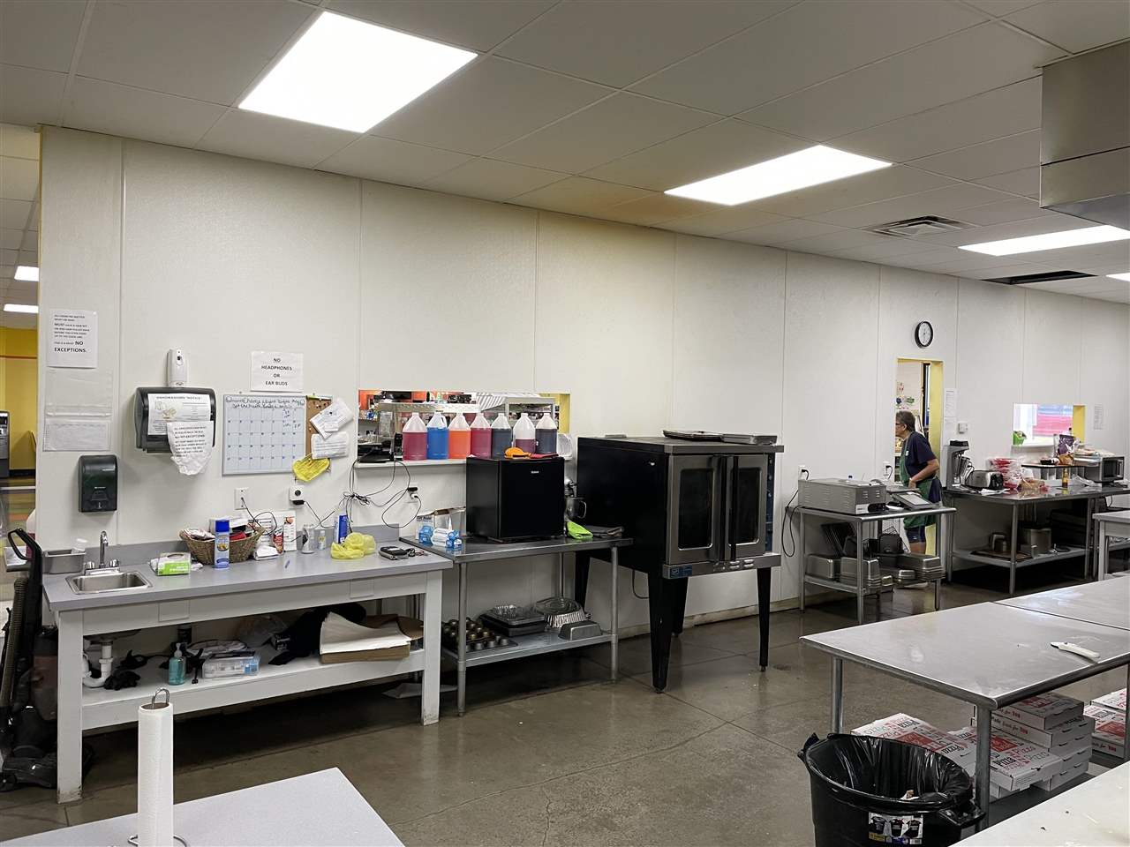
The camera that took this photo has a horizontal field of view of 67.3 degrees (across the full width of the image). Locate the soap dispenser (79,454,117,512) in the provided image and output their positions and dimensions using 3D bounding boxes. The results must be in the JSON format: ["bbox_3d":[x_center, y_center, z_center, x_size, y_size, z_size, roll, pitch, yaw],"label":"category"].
[{"bbox_3d":[-2.270,0.288,4.121,0.157,0.280,0.125,0,1,-34],"label":"soap dispenser"}]

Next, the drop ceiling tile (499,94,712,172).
[{"bbox_3d":[0.136,-1.383,4.101,0.610,0.030,1.215,0,1,-34],"label":"drop ceiling tile"}]

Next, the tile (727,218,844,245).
[{"bbox_3d":[1.609,-1.421,6.280,0.610,0.020,0.814,0,2,-34],"label":"tile"}]

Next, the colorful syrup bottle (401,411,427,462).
[{"bbox_3d":[-0.927,0.082,5.256,0.150,0.295,0.150,1,2,0],"label":"colorful syrup bottle"}]

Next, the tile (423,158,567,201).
[{"bbox_3d":[-0.420,-1.419,4.927,0.610,0.020,0.814,0,2,-34],"label":"tile"}]

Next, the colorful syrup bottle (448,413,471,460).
[{"bbox_3d":[-0.673,0.081,5.425,0.150,0.295,0.150,1,2,0],"label":"colorful syrup bottle"}]

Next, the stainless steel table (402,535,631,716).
[{"bbox_3d":[-0.297,1.124,5.143,1.210,0.870,0.750,0,2,-34],"label":"stainless steel table"}]

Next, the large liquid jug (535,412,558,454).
[{"bbox_3d":[-0.121,0.074,5.694,0.146,0.290,0.146,1,1,0],"label":"large liquid jug"}]

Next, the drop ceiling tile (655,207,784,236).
[{"bbox_3d":[1.102,-1.414,5.936,0.600,0.020,0.810,0,2,-34],"label":"drop ceiling tile"}]

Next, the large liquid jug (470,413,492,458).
[{"bbox_3d":[-0.544,0.081,5.511,0.150,0.295,0.150,1,2,0],"label":"large liquid jug"}]

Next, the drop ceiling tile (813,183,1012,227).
[{"bbox_3d":[2.175,-1.376,5.421,0.600,0.020,1.200,0,2,-34],"label":"drop ceiling tile"}]

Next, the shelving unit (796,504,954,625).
[{"bbox_3d":[2.563,1.128,6.983,1.230,0.865,0.620,0,2,-34],"label":"shelving unit"}]

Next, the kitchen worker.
[{"bbox_3d":[3.320,0.707,8.042,0.500,1.640,0.500,2,1,32],"label":"kitchen worker"}]

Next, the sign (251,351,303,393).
[{"bbox_3d":[-1.573,-0.281,4.645,0.277,0.213,0.010,0,1,-34],"label":"sign"}]

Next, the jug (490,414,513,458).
[{"bbox_3d":[-0.411,0.086,5.530,0.150,0.296,0.150,0,2,-34],"label":"jug"}]

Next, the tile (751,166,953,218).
[{"bbox_3d":[1.667,-1.376,5.084,0.600,0.020,1.200,0,2,-34],"label":"tile"}]

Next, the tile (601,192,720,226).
[{"bbox_3d":[0.588,-1.407,5.609,0.610,0.030,0.775,0,1,-34],"label":"tile"}]

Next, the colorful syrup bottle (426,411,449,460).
[{"bbox_3d":[-0.788,0.072,5.242,0.147,0.295,0.147,0,1,-34],"label":"colorful syrup bottle"}]

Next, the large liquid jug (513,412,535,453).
[{"bbox_3d":[-0.267,0.086,5.625,0.150,0.296,0.150,1,2,0],"label":"large liquid jug"}]

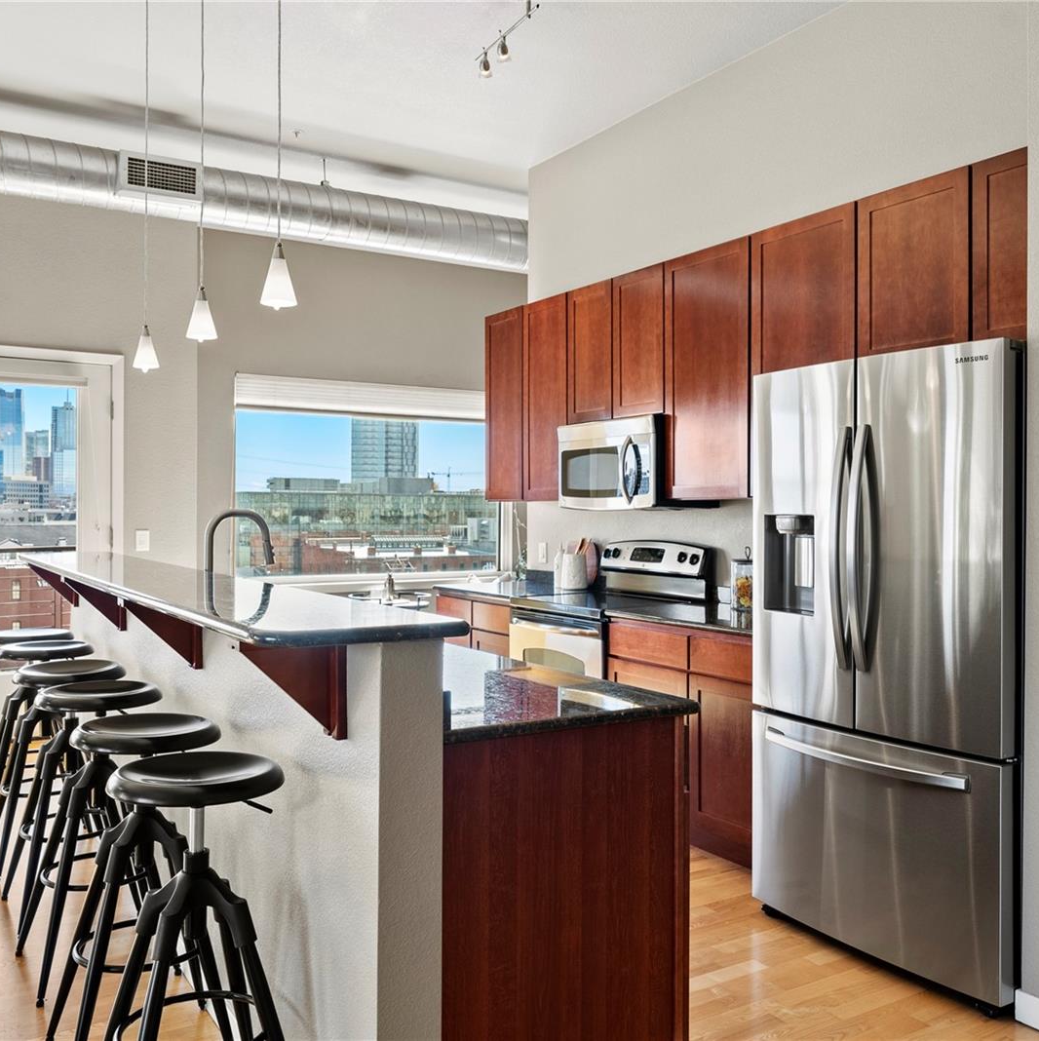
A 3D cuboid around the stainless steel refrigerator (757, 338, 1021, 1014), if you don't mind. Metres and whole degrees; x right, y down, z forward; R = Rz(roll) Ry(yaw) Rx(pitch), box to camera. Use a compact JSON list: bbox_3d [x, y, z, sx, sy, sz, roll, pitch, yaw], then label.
[{"bbox_3d":[1.312,0.417,3.284,0.775,1.785,0.908,0,1,-32],"label":"stainless steel refrigerator"}]

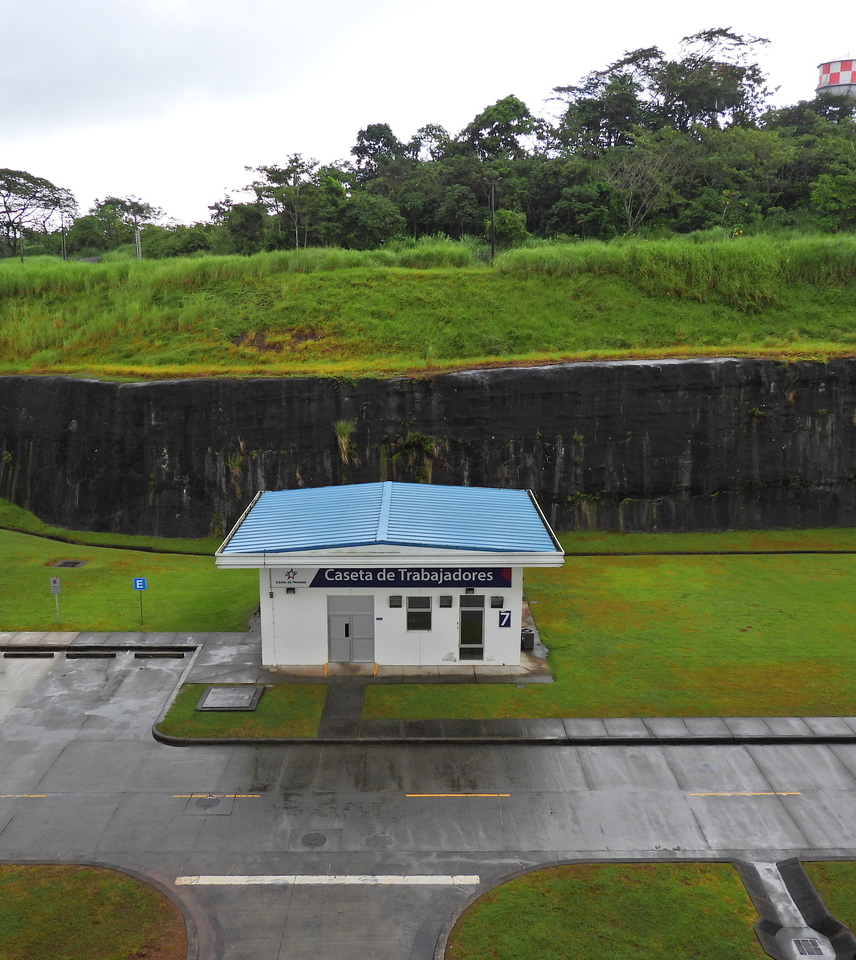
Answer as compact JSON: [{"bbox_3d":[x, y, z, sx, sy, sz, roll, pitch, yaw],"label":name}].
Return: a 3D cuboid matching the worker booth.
[{"bbox_3d":[-1.490,3.820,44.640,12.970,5.430,11.480,0,11,-1],"label":"worker booth"}]

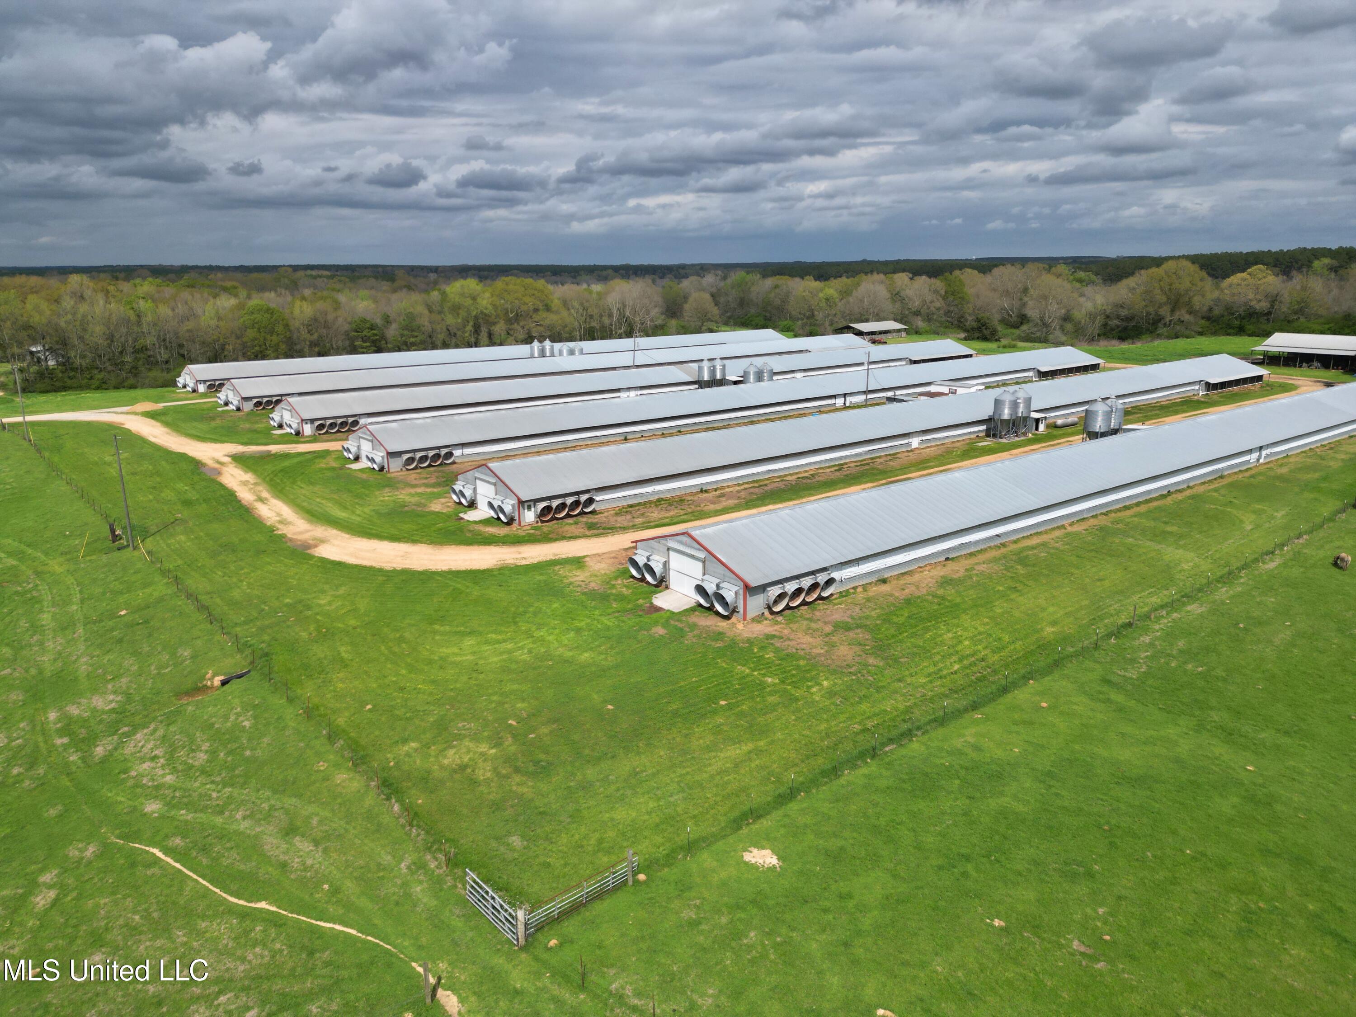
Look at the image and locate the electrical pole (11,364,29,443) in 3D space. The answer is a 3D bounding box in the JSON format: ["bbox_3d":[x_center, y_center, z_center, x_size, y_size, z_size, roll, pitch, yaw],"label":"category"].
[{"bbox_3d":[-87.266,-13.803,125.130,0.330,9.980,0.330,-1,14,0],"label":"electrical pole"}]

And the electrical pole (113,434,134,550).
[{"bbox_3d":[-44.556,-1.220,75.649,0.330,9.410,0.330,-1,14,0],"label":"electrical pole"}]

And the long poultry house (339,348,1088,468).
[{"bbox_3d":[22.152,-19.157,151.614,148.800,4.530,14.140,-12,18,-36],"label":"long poultry house"}]

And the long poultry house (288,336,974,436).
[{"bbox_3d":[3.672,-24.971,175.262,149.760,4.530,14.140,-11,18,-36],"label":"long poultry house"}]

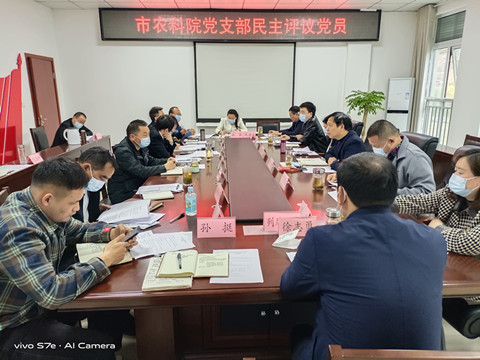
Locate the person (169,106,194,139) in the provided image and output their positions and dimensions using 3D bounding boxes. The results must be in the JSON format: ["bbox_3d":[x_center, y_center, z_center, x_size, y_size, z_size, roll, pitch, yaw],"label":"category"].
[{"bbox_3d":[-0.918,-0.515,5.507,0.640,1.250,0.520,0,14,0],"label":"person"}]

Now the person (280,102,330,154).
[{"bbox_3d":[0.940,-0.383,4.800,0.780,1.330,0.550,-2,14,-7],"label":"person"}]

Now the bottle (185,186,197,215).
[{"bbox_3d":[-0.295,0.129,2.095,0.066,0.175,0.066,0,14,0],"label":"bottle"}]

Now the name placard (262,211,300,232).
[{"bbox_3d":[0.233,0.223,1.914,0.200,0.088,0.100,-1,15,-3],"label":"name placard"}]

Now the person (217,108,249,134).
[{"bbox_3d":[-0.152,-0.681,6.245,0.560,1.200,0.720,-1,14,-2],"label":"person"}]

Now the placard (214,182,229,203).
[{"bbox_3d":[-0.128,0.095,2.420,0.080,0.092,0.200,-2,14,-9],"label":"placard"}]

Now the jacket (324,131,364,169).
[{"bbox_3d":[1.050,-0.215,3.500,0.450,0.600,0.520,-1,14,-4],"label":"jacket"}]

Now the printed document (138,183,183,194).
[{"bbox_3d":[-0.612,0.073,2.667,0.300,0.012,0.215,-4,15,-16],"label":"printed document"}]

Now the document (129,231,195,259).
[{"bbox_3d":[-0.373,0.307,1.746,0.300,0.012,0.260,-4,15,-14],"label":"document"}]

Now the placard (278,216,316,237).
[{"bbox_3d":[0.308,0.239,1.849,0.200,0.088,0.100,-1,15,-3],"label":"placard"}]

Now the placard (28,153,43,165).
[{"bbox_3d":[-2.228,-0.232,3.771,0.076,0.089,0.200,-1,14,-4],"label":"placard"}]

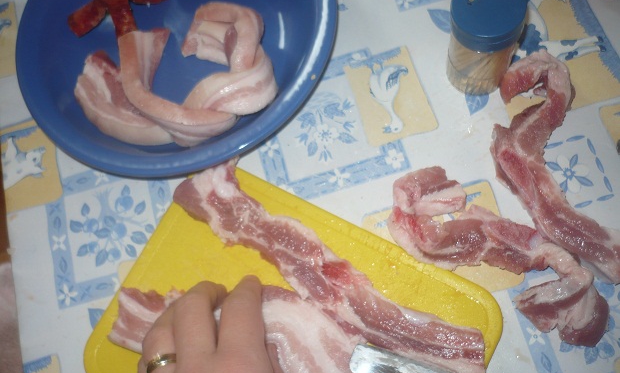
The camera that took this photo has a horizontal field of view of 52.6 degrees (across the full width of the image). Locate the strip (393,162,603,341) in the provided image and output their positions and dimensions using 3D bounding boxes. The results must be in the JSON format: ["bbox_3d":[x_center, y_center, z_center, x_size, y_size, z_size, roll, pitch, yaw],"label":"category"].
[{"bbox_3d":[0.117,0.045,0.405,0.159,0.026,0.061,36,78,16],"label":"strip"}]

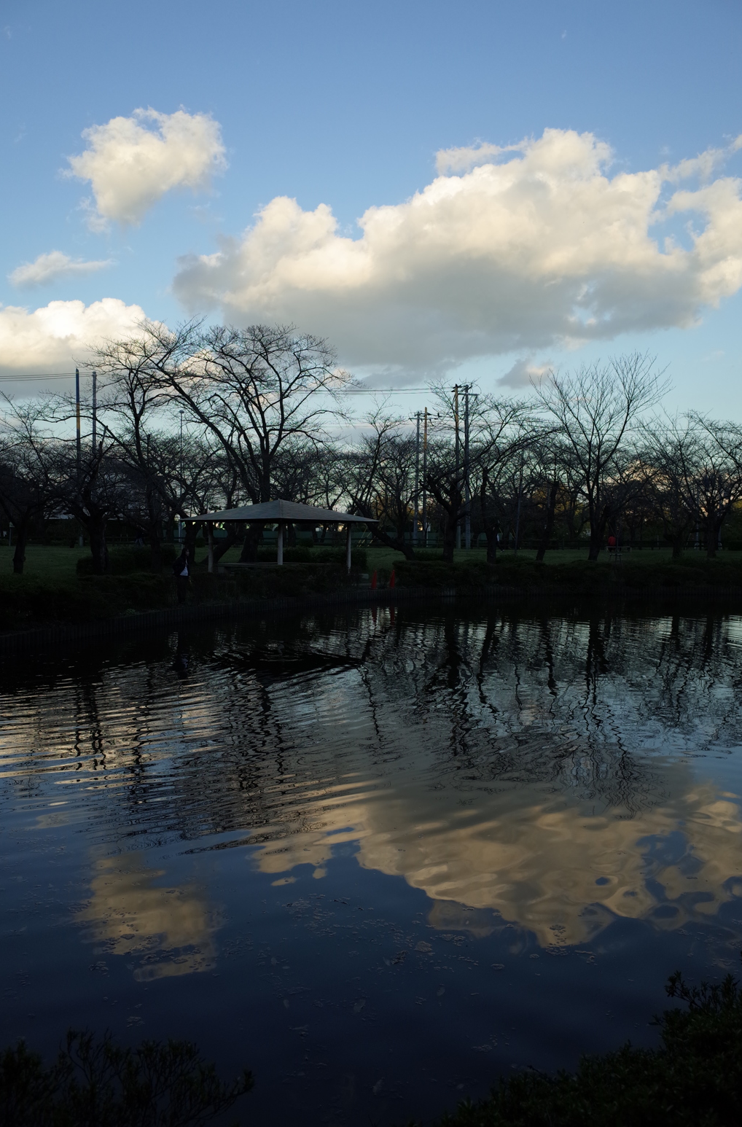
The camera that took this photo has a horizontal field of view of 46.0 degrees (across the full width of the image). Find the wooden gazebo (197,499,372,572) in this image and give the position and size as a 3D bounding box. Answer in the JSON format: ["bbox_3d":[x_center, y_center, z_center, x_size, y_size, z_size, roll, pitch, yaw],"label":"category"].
[{"bbox_3d":[-3.736,-1.052,35.986,5.800,3.160,5.800,2,2,38],"label":"wooden gazebo"}]

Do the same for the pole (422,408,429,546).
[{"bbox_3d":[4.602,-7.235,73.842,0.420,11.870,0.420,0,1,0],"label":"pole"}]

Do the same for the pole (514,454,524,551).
[{"bbox_3d":[7.953,-3.232,46.933,0.220,5.670,0.220,4,1,0],"label":"pole"}]

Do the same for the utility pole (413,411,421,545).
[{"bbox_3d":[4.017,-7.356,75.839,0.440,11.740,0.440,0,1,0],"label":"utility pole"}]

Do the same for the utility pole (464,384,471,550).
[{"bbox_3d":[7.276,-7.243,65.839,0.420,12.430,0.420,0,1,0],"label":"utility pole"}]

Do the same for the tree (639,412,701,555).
[{"bbox_3d":[16.022,-4.124,46.909,3.600,7.640,3.500,0,1,0],"label":"tree"}]

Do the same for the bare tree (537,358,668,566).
[{"bbox_3d":[10.977,-5.087,41.884,6.400,9.880,5.800,0,1,0],"label":"bare tree"}]

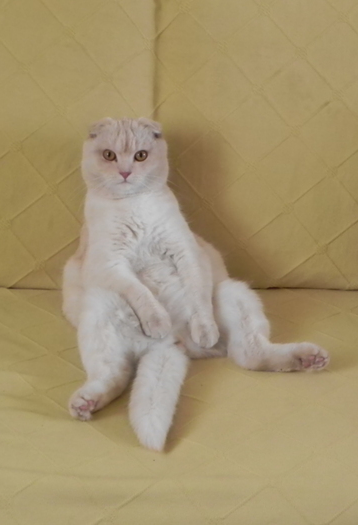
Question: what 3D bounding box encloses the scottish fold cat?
[{"bbox_3d":[0.018,-0.003,1.815,0.330,0.270,0.440,-1,23,-3],"label":"scottish fold cat"}]

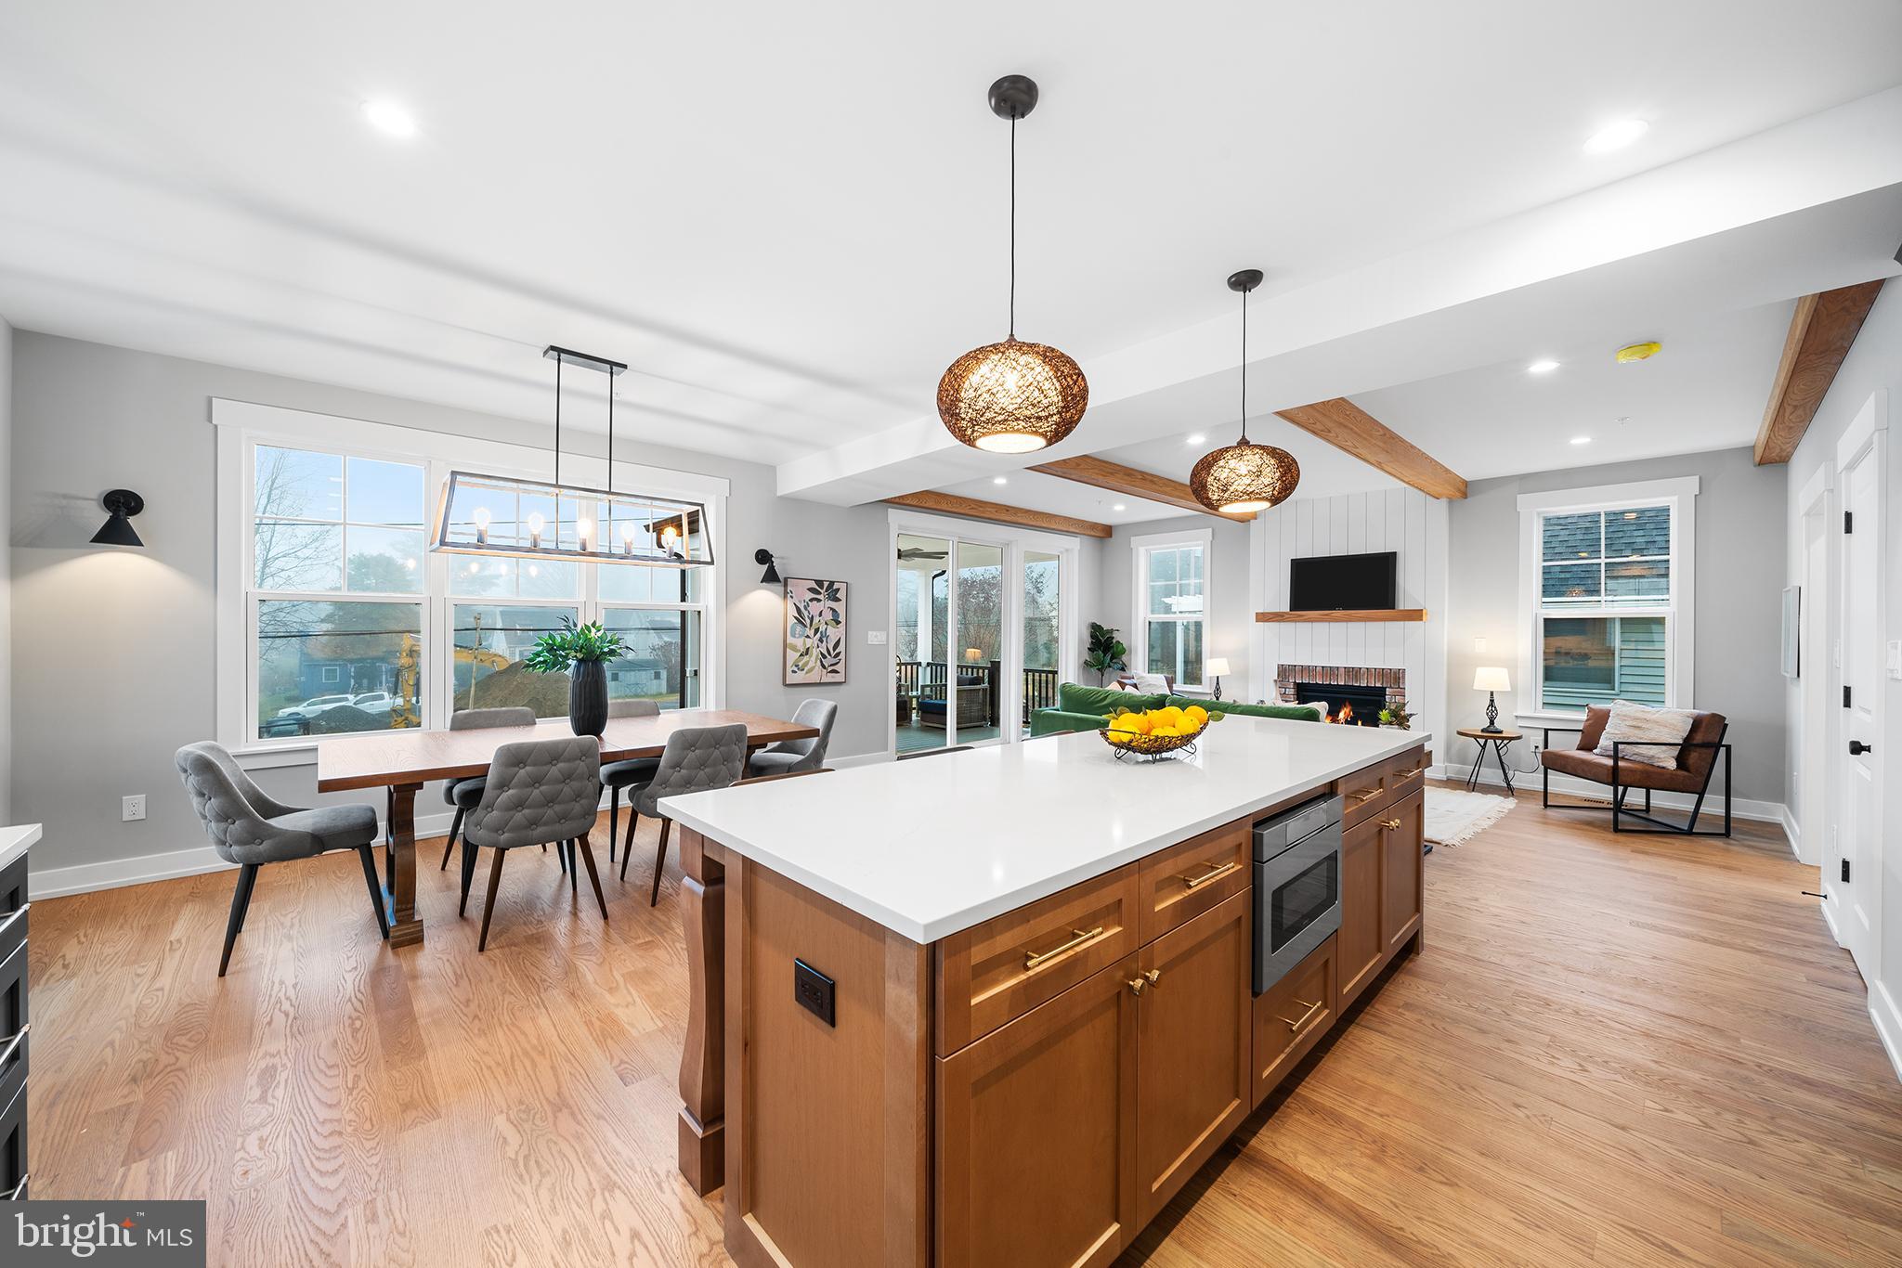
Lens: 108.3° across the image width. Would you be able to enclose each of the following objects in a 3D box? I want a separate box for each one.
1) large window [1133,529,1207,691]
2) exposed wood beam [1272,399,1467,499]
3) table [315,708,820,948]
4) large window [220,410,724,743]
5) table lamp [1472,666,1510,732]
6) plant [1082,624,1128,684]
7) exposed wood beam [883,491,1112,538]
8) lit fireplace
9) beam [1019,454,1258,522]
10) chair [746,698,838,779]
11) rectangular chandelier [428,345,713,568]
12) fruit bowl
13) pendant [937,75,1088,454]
[{"bbox_3d":[2.686,-0.267,8.427,0.110,1.940,1.070,0,0,-43],"label":"large window"},{"bbox_3d":[3.171,-1.328,4.997,3.950,0.155,0.200,0,0,-43],"label":"exposed wood beam"},{"bbox_3d":[-1.940,0.930,3.676,2.140,0.765,1.130,0,0,-43],"label":"table"},{"bbox_3d":[-2.954,-0.296,4.758,2.860,1.900,0.120,0,0,-43],"label":"large window"},{"bbox_3d":[4.606,0.561,5.846,0.255,0.546,0.255,0,0,-43],"label":"table lamp"},{"bbox_3d":[1.950,0.555,8.750,0.540,1.500,0.540,0,0,-43],"label":"plant"},{"bbox_3d":[0.576,-1.355,7.800,3.950,0.155,0.150,0,0,-43],"label":"exposed wood beam"},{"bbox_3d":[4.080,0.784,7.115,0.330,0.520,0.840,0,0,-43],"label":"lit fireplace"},{"bbox_3d":[1.894,-1.341,6.325,3.997,0.165,0.215,0,0,-43],"label":"beam"},{"bbox_3d":[-1.058,0.871,4.380,0.600,0.845,0.500,0,0,-43],"label":"chair"},{"bbox_3d":[-1.940,-0.927,3.620,1.230,1.050,0.340,0,0,-43],"label":"rectangular chandelier"},{"bbox_3d":[0.685,0.322,2.252,0.500,0.165,0.230,0,0,-43],"label":"fruit bowl"},{"bbox_3d":[0.165,-0.967,1.810,0.395,0.930,0.395,0,0,0],"label":"pendant"}]

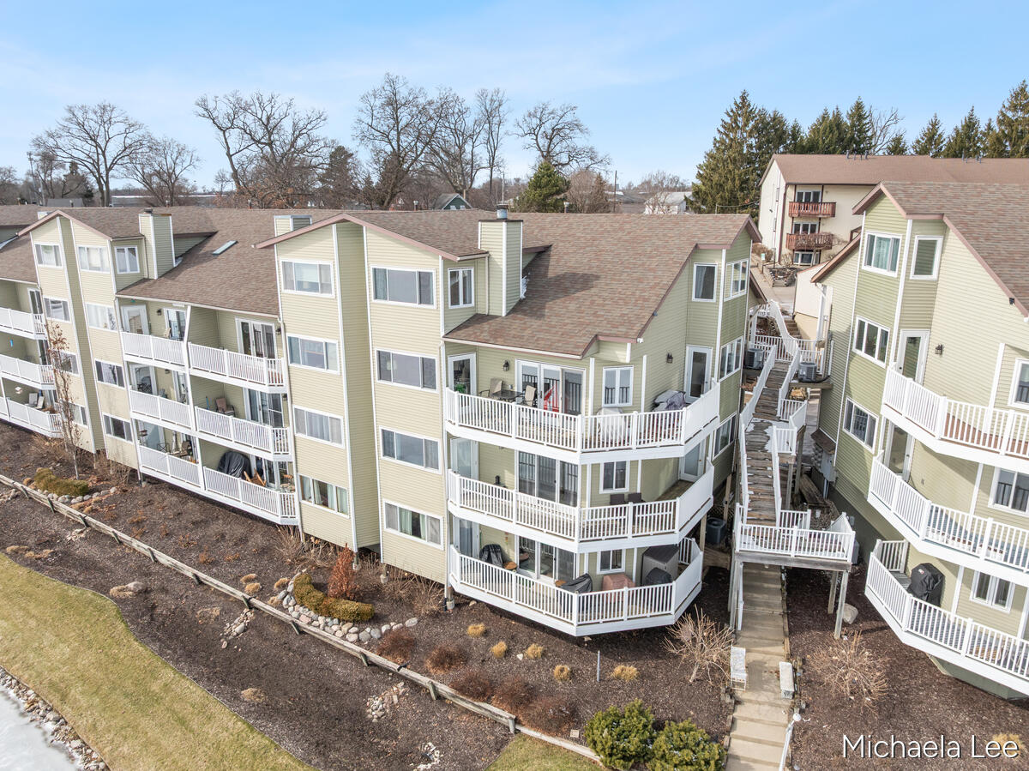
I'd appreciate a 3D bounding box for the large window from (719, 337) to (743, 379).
[{"bbox_3d":[7.731,-0.955,25.404,0.150,1.200,2.384,10,18,33],"label":"large window"}]

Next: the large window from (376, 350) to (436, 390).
[{"bbox_3d":[-3.604,-0.506,23.864,2.698,1.172,0.150,10,18,33],"label":"large window"}]

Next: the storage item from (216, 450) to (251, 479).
[{"bbox_3d":[-12.551,3.764,32.049,1.250,1.720,0.900,10,18,33],"label":"storage item"}]

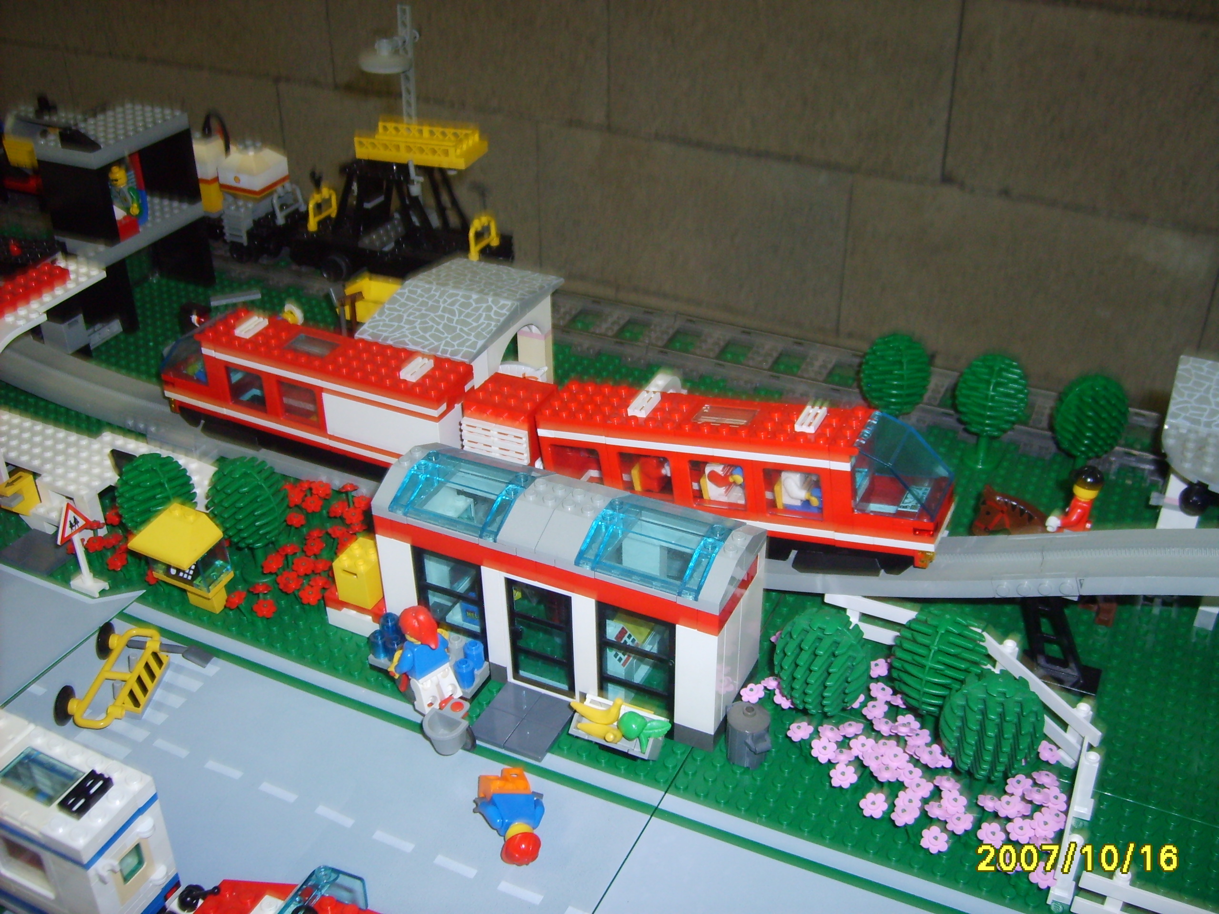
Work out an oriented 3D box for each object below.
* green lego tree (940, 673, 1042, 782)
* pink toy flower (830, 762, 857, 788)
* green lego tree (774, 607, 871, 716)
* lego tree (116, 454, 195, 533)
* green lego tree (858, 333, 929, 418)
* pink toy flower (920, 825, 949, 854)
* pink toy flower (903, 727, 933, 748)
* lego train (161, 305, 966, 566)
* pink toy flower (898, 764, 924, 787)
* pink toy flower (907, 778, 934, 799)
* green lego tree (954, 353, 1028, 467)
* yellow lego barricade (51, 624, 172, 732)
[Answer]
[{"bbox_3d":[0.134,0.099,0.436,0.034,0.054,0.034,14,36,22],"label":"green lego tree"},{"bbox_3d":[0.083,0.112,0.435,0.010,0.005,0.010,7,58,12],"label":"pink toy flower"},{"bbox_3d":[0.078,0.083,0.456,0.035,0.062,0.035,14,35,21],"label":"green lego tree"},{"bbox_3d":[-0.200,0.026,0.547,0.035,0.062,0.035,14,35,21],"label":"lego tree"},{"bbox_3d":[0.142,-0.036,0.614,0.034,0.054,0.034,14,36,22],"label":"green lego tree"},{"bbox_3d":[0.112,0.132,0.424,0.010,0.004,0.009,0,61,7],"label":"pink toy flower"},{"bbox_3d":[0.115,0.104,0.458,0.010,0.004,0.009,0,39,26],"label":"pink toy flower"},{"bbox_3d":[-0.044,-0.011,0.565,0.396,0.074,0.036,12,35,24],"label":"lego train"},{"bbox_3d":[0.106,0.112,0.434,0.010,0.005,0.010,9,59,15],"label":"pink toy flower"},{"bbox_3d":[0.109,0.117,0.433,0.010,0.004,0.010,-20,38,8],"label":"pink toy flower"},{"bbox_3d":[0.192,-0.024,0.624,0.036,0.060,0.036,14,35,21],"label":"green lego tree"},{"bbox_3d":[-0.195,0.087,0.490,0.029,0.016,0.059,3,31,3],"label":"yellow lego barricade"}]

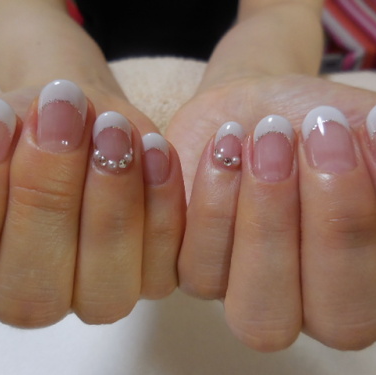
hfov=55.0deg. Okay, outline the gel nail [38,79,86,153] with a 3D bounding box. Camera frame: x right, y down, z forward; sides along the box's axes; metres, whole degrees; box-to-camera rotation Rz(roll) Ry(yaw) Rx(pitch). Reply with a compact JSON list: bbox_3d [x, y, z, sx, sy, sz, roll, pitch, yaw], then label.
[{"bbox_3d":[-0.032,-0.018,0.092,0.012,0.021,0.004,0,-13,-12],"label":"gel nail"}]

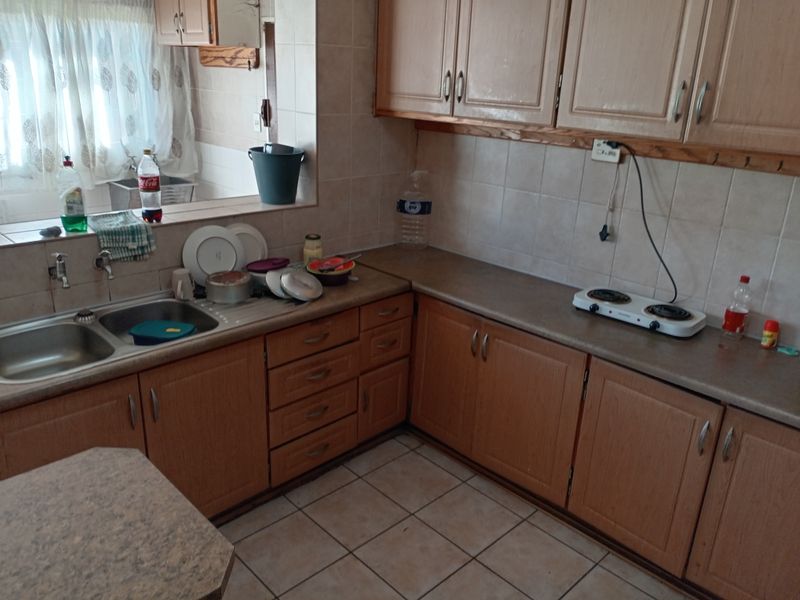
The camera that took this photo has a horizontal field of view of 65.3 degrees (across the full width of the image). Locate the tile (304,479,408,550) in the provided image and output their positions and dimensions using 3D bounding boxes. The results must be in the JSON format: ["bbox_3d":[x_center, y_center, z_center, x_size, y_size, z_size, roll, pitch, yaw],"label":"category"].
[{"bbox_3d":[-0.183,0.902,2.639,0.331,0.010,0.331,-16,27,-42],"label":"tile"}]

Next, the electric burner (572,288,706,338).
[{"bbox_3d":[0.971,0.039,2.547,0.225,0.068,0.467,-16,27,-42],"label":"electric burner"}]

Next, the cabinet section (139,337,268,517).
[{"bbox_3d":[-0.885,0.453,2.521,0.480,0.700,0.500,-17,27,-42],"label":"cabinet section"}]

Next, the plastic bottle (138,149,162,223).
[{"bbox_3d":[-1.030,-0.472,2.564,0.092,0.294,0.092,-16,27,-42],"label":"plastic bottle"}]

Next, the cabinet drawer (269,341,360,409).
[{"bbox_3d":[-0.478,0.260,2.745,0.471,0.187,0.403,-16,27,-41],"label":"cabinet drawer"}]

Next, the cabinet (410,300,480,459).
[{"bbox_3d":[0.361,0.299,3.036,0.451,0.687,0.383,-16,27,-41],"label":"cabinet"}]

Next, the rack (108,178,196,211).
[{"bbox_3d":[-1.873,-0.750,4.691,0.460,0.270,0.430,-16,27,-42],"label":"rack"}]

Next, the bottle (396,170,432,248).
[{"bbox_3d":[0.074,-0.491,3.413,0.193,0.413,0.193,2,20,0],"label":"bottle"}]

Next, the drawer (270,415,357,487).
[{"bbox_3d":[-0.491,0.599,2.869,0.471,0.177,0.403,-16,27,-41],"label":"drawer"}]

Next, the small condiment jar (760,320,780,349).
[{"bbox_3d":[1.360,0.127,2.288,0.056,0.096,0.056,-16,27,-42],"label":"small condiment jar"}]

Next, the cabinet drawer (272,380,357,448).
[{"bbox_3d":[-0.484,0.424,2.769,0.458,0.168,0.410,-16,27,-42],"label":"cabinet drawer"}]

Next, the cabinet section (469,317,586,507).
[{"bbox_3d":[0.696,0.418,2.787,0.500,0.700,0.500,-17,27,-42],"label":"cabinet section"}]

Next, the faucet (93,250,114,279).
[{"bbox_3d":[-1.119,-0.124,2.365,0.055,0.095,0.095,-16,27,-42],"label":"faucet"}]

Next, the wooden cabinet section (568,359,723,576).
[{"bbox_3d":[1.046,0.552,2.453,0.500,0.700,0.475,-17,27,-42],"label":"wooden cabinet section"}]

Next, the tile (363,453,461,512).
[{"bbox_3d":[0.056,0.838,2.894,0.335,0.009,0.335,-16,27,-42],"label":"tile"}]

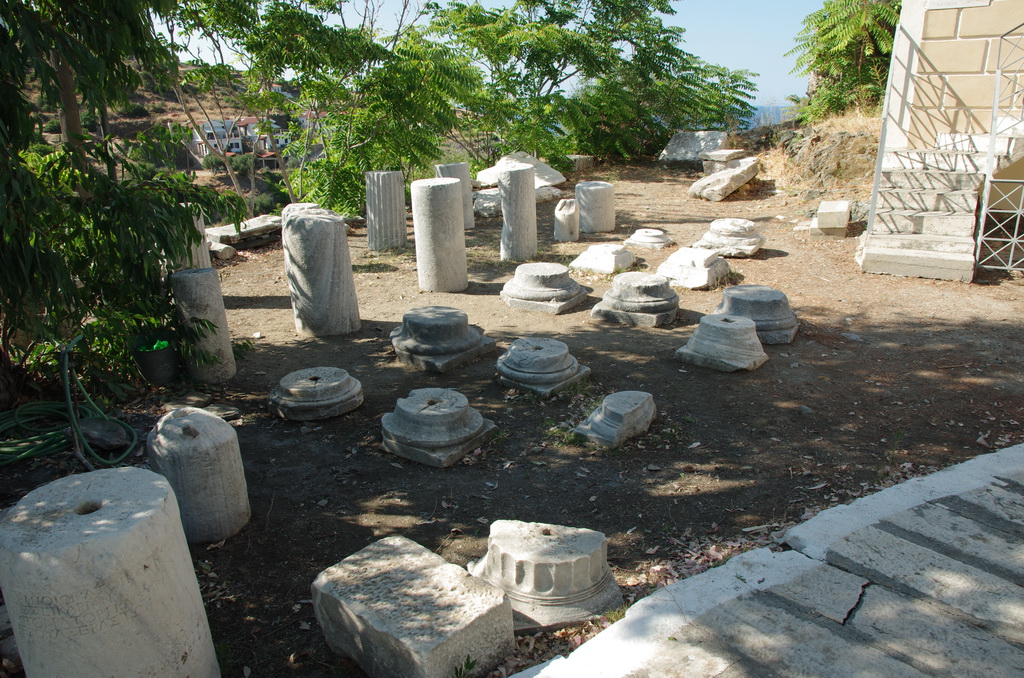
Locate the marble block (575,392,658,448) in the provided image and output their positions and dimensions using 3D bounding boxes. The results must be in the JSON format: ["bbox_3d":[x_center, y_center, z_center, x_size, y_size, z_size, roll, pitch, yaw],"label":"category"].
[{"bbox_3d":[0.570,0.399,3.868,0.400,0.200,0.260,-17,24,-40],"label":"marble block"}]

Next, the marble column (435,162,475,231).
[{"bbox_3d":[-0.776,-1.948,9.669,0.472,0.846,0.472,-3,18,1],"label":"marble column"}]

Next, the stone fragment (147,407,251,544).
[{"bbox_3d":[-1.334,0.575,3.044,0.360,0.470,0.360,-1,18,0],"label":"stone fragment"}]

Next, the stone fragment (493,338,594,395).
[{"bbox_3d":[0.176,0.158,4.717,0.470,0.195,0.470,11,22,34],"label":"stone fragment"}]

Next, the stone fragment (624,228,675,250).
[{"bbox_3d":[1.789,-1.311,9.212,0.463,0.161,0.462,16,25,42],"label":"stone fragment"}]

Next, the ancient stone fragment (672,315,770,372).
[{"bbox_3d":[1.517,0.009,5.044,0.499,0.271,0.474,12,22,35],"label":"ancient stone fragment"}]

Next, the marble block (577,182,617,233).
[{"bbox_3d":[1.159,-1.800,9.716,0.500,0.600,0.500,-1,18,0],"label":"marble block"}]

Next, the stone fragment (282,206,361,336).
[{"bbox_3d":[-1.490,-0.544,5.550,0.491,0.943,0.491,-3,18,1],"label":"stone fragment"}]

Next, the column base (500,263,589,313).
[{"bbox_3d":[0.306,-0.500,6.604,0.606,0.307,0.598,11,22,32],"label":"column base"}]

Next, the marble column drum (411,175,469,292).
[{"bbox_3d":[-0.717,-1.038,7.037,0.475,1.050,0.475,-1,18,0],"label":"marble column drum"}]

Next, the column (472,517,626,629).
[{"bbox_3d":[0.129,0.847,2.594,0.530,0.240,0.340,3,19,15],"label":"column"}]

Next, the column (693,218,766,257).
[{"bbox_3d":[2.577,-1.212,8.377,0.660,0.310,0.660,10,21,31],"label":"column"}]

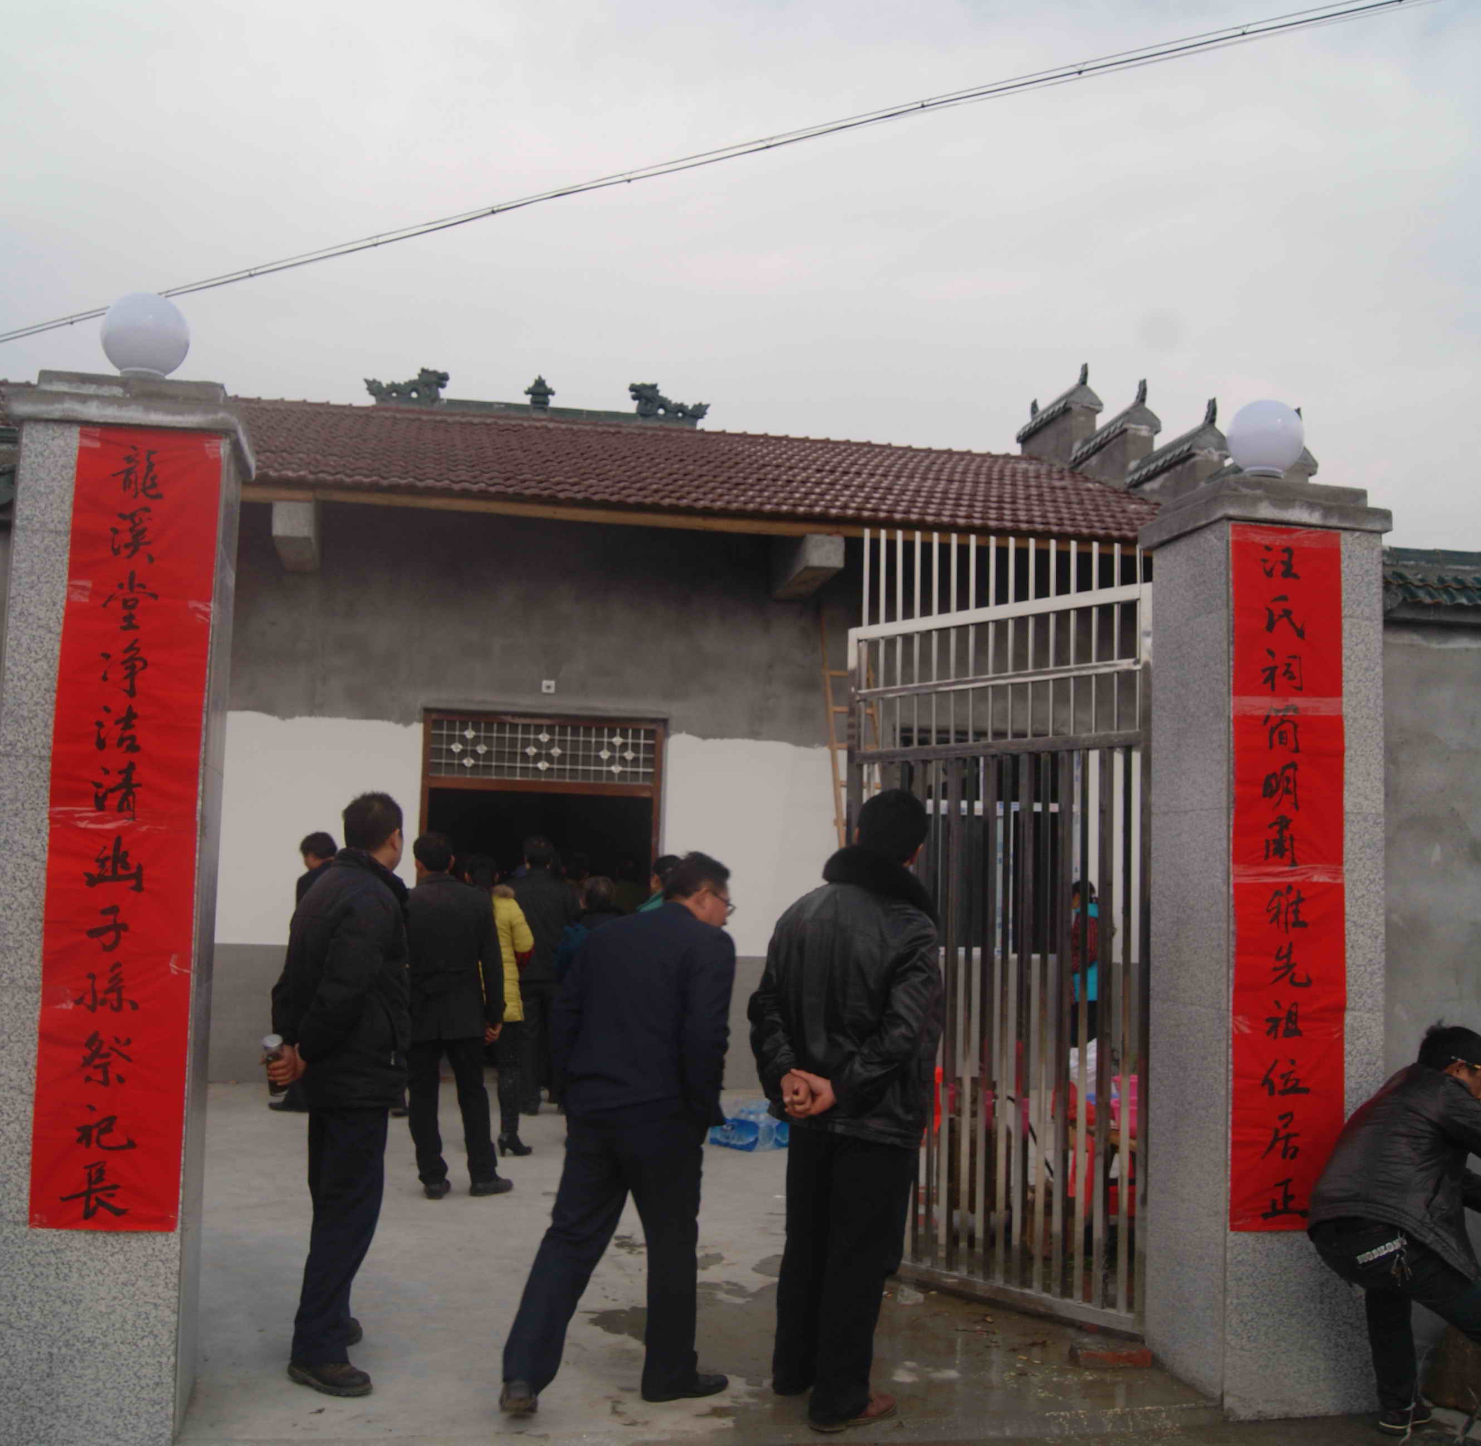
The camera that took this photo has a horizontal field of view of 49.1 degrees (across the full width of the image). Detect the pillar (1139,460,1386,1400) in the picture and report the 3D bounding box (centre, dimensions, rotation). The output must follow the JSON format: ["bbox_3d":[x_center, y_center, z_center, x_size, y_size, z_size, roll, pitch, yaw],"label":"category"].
[{"bbox_3d":[1.620,0.651,5.062,0.560,2.770,0.580,2,-5,-10],"label":"pillar"}]

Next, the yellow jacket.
[{"bbox_3d":[-1.326,1.207,8.633,0.470,0.700,0.350,1,-5,5],"label":"yellow jacket"}]

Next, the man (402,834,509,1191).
[{"bbox_3d":[-1.287,1.320,7.467,0.500,1.630,0.360,2,-5,-3],"label":"man"}]

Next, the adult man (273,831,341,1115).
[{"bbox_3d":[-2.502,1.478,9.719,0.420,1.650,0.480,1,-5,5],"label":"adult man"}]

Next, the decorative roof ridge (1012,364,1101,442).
[{"bbox_3d":[2.856,-2.808,14.482,0.340,0.440,1.200,2,-5,-10],"label":"decorative roof ridge"}]

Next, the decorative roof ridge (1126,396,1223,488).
[{"bbox_3d":[3.298,-2.070,12.154,0.340,0.440,1.100,2,-5,-10],"label":"decorative roof ridge"}]

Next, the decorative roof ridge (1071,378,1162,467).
[{"bbox_3d":[3.079,-2.437,13.278,0.340,0.440,1.100,2,-5,-10],"label":"decorative roof ridge"}]

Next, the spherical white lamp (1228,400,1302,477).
[{"bbox_3d":[1.688,-0.914,5.217,0.250,0.245,0.250,2,-5,-10],"label":"spherical white lamp"}]

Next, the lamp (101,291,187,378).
[{"bbox_3d":[-1.666,-1.083,4.538,0.250,0.245,0.250,2,-5,-10],"label":"lamp"}]

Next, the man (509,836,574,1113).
[{"bbox_3d":[-1.194,1.535,9.957,0.500,1.650,0.340,2,-5,-7],"label":"man"}]

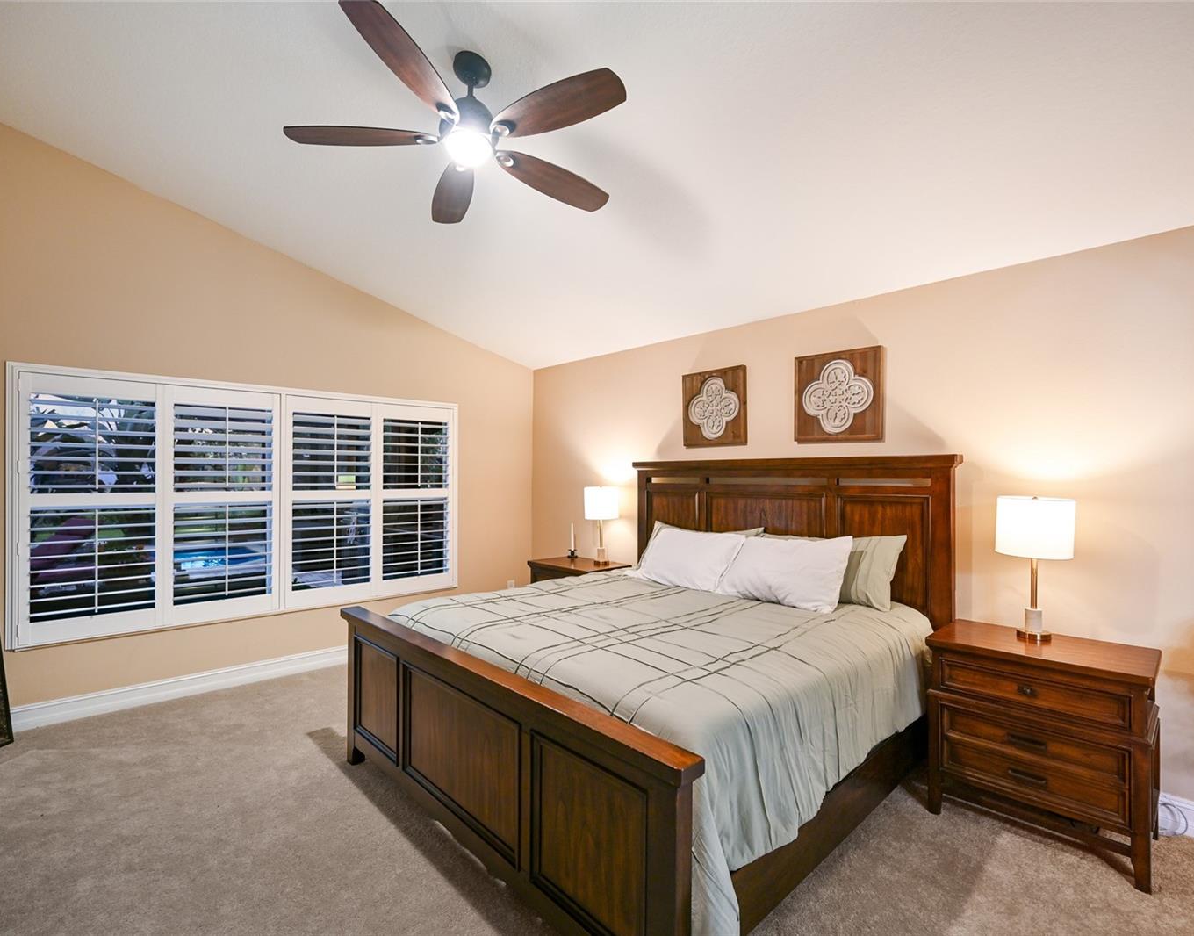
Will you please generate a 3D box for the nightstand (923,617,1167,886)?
[{"bbox_3d":[1.784,1.075,2.354,0.465,0.724,0.700,1,-1,-44],"label":"nightstand"}]

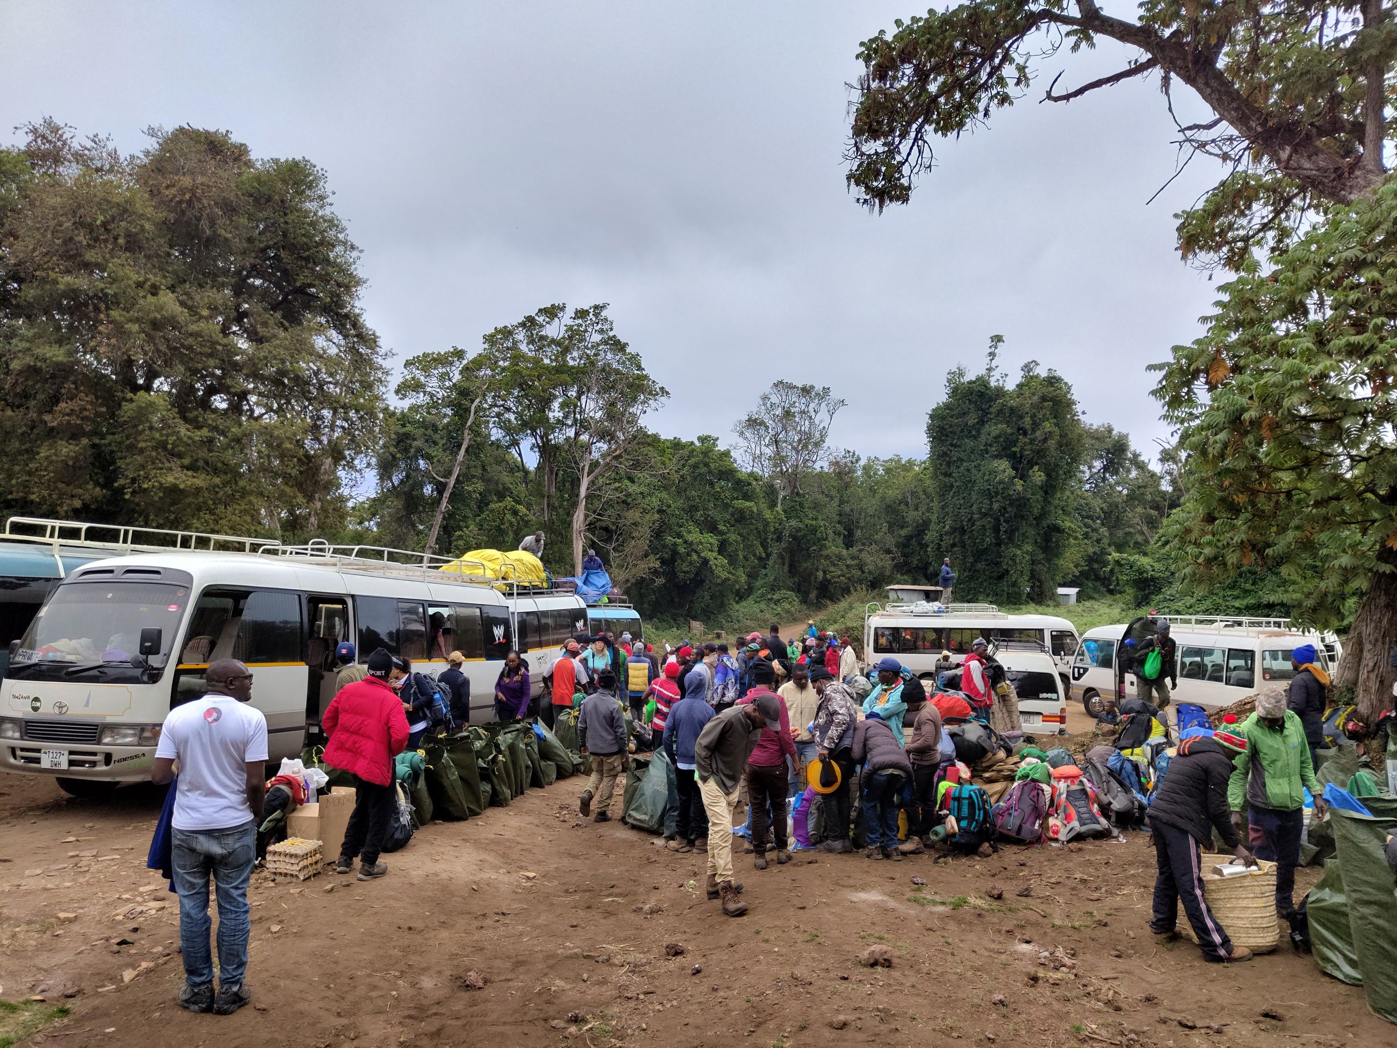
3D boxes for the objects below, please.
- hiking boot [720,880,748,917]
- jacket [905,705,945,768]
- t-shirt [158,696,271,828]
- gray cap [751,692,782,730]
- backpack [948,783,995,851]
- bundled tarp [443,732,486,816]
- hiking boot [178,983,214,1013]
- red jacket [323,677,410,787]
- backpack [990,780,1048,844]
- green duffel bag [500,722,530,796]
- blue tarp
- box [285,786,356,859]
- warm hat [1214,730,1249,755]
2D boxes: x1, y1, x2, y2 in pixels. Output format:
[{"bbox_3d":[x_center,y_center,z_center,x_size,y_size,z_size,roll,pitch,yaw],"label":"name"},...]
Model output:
[{"bbox_3d":[0.245,2.619,6.792,0.115,0.180,0.290,4,-8,-32],"label":"hiking boot"},{"bbox_3d":[2.244,2.082,9.550,0.380,0.640,0.480,-1,-6,9],"label":"jacket"},{"bbox_3d":[-2.533,1.242,5.045,0.510,0.670,0.280,3,-7,-25],"label":"t-shirt"},{"bbox_3d":[0.489,1.322,6.840,0.170,0.260,0.140,7,-52,-44],"label":"gray cap"},{"bbox_3d":[2.657,2.859,9.450,0.380,0.640,0.330,-6,-14,33],"label":"backpack"},{"bbox_3d":[-2.490,2.664,10.303,0.440,0.850,0.380,-1,-8,-30],"label":"bundled tarp"},{"bbox_3d":[-2.575,2.387,4.944,0.110,0.120,0.290,5,-8,-41],"label":"hiking boot"},{"bbox_3d":[-2.609,1.618,7.580,0.630,0.830,0.400,-7,-9,19],"label":"red jacket"},{"bbox_3d":[3.224,2.906,9.750,0.470,0.660,0.340,2,-20,19],"label":"backpack"},{"bbox_3d":[-2.284,2.938,12.100,0.380,0.870,0.420,-1,-6,12],"label":"green duffel bag"},{"bbox_3d":[-3.057,1.685,26.469,1.300,0.970,1.300,-2,-6,20],"label":"blue tarp"},{"bbox_3d":[-3.060,2.459,7.960,0.500,0.530,0.450,2,-7,-14],"label":"box"},{"bbox_3d":[3.409,1.366,6.200,0.220,0.180,0.210,21,-7,1],"label":"warm hat"}]

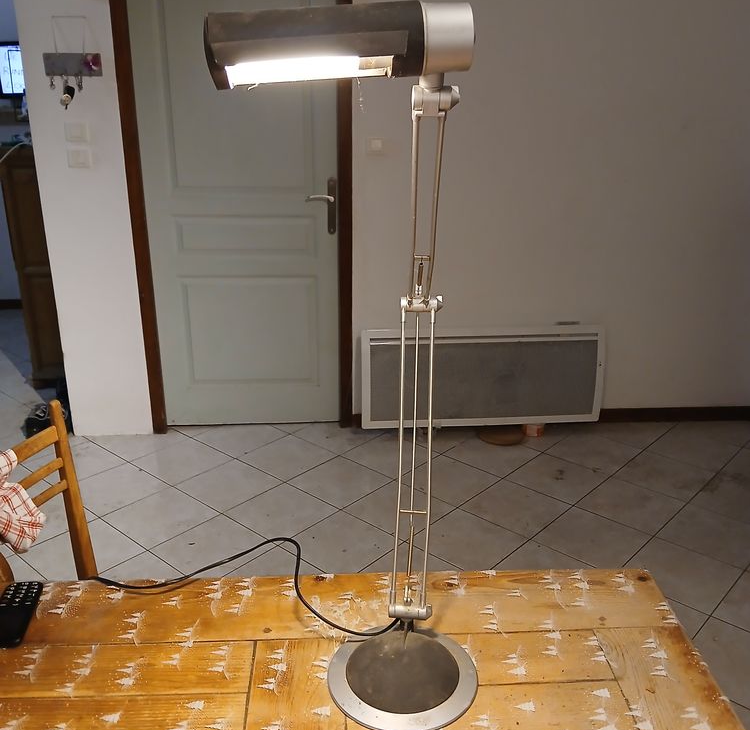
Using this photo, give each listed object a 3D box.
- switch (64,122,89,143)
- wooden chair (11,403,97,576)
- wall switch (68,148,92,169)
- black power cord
[{"bbox_3d":[-1.179,-0.919,2.970,0.081,0.081,0.013,-1,20,-5],"label":"switch"},{"bbox_3d":[-0.491,0.578,1.379,0.460,0.900,0.420,7,21,17],"label":"wooden chair"},{"bbox_3d":[-1.182,-0.825,3.004,0.081,0.081,0.013,-1,20,-5],"label":"wall switch"},{"bbox_3d":[-0.202,0.317,1.109,0.485,0.090,0.155,1,20,1],"label":"black power cord"}]

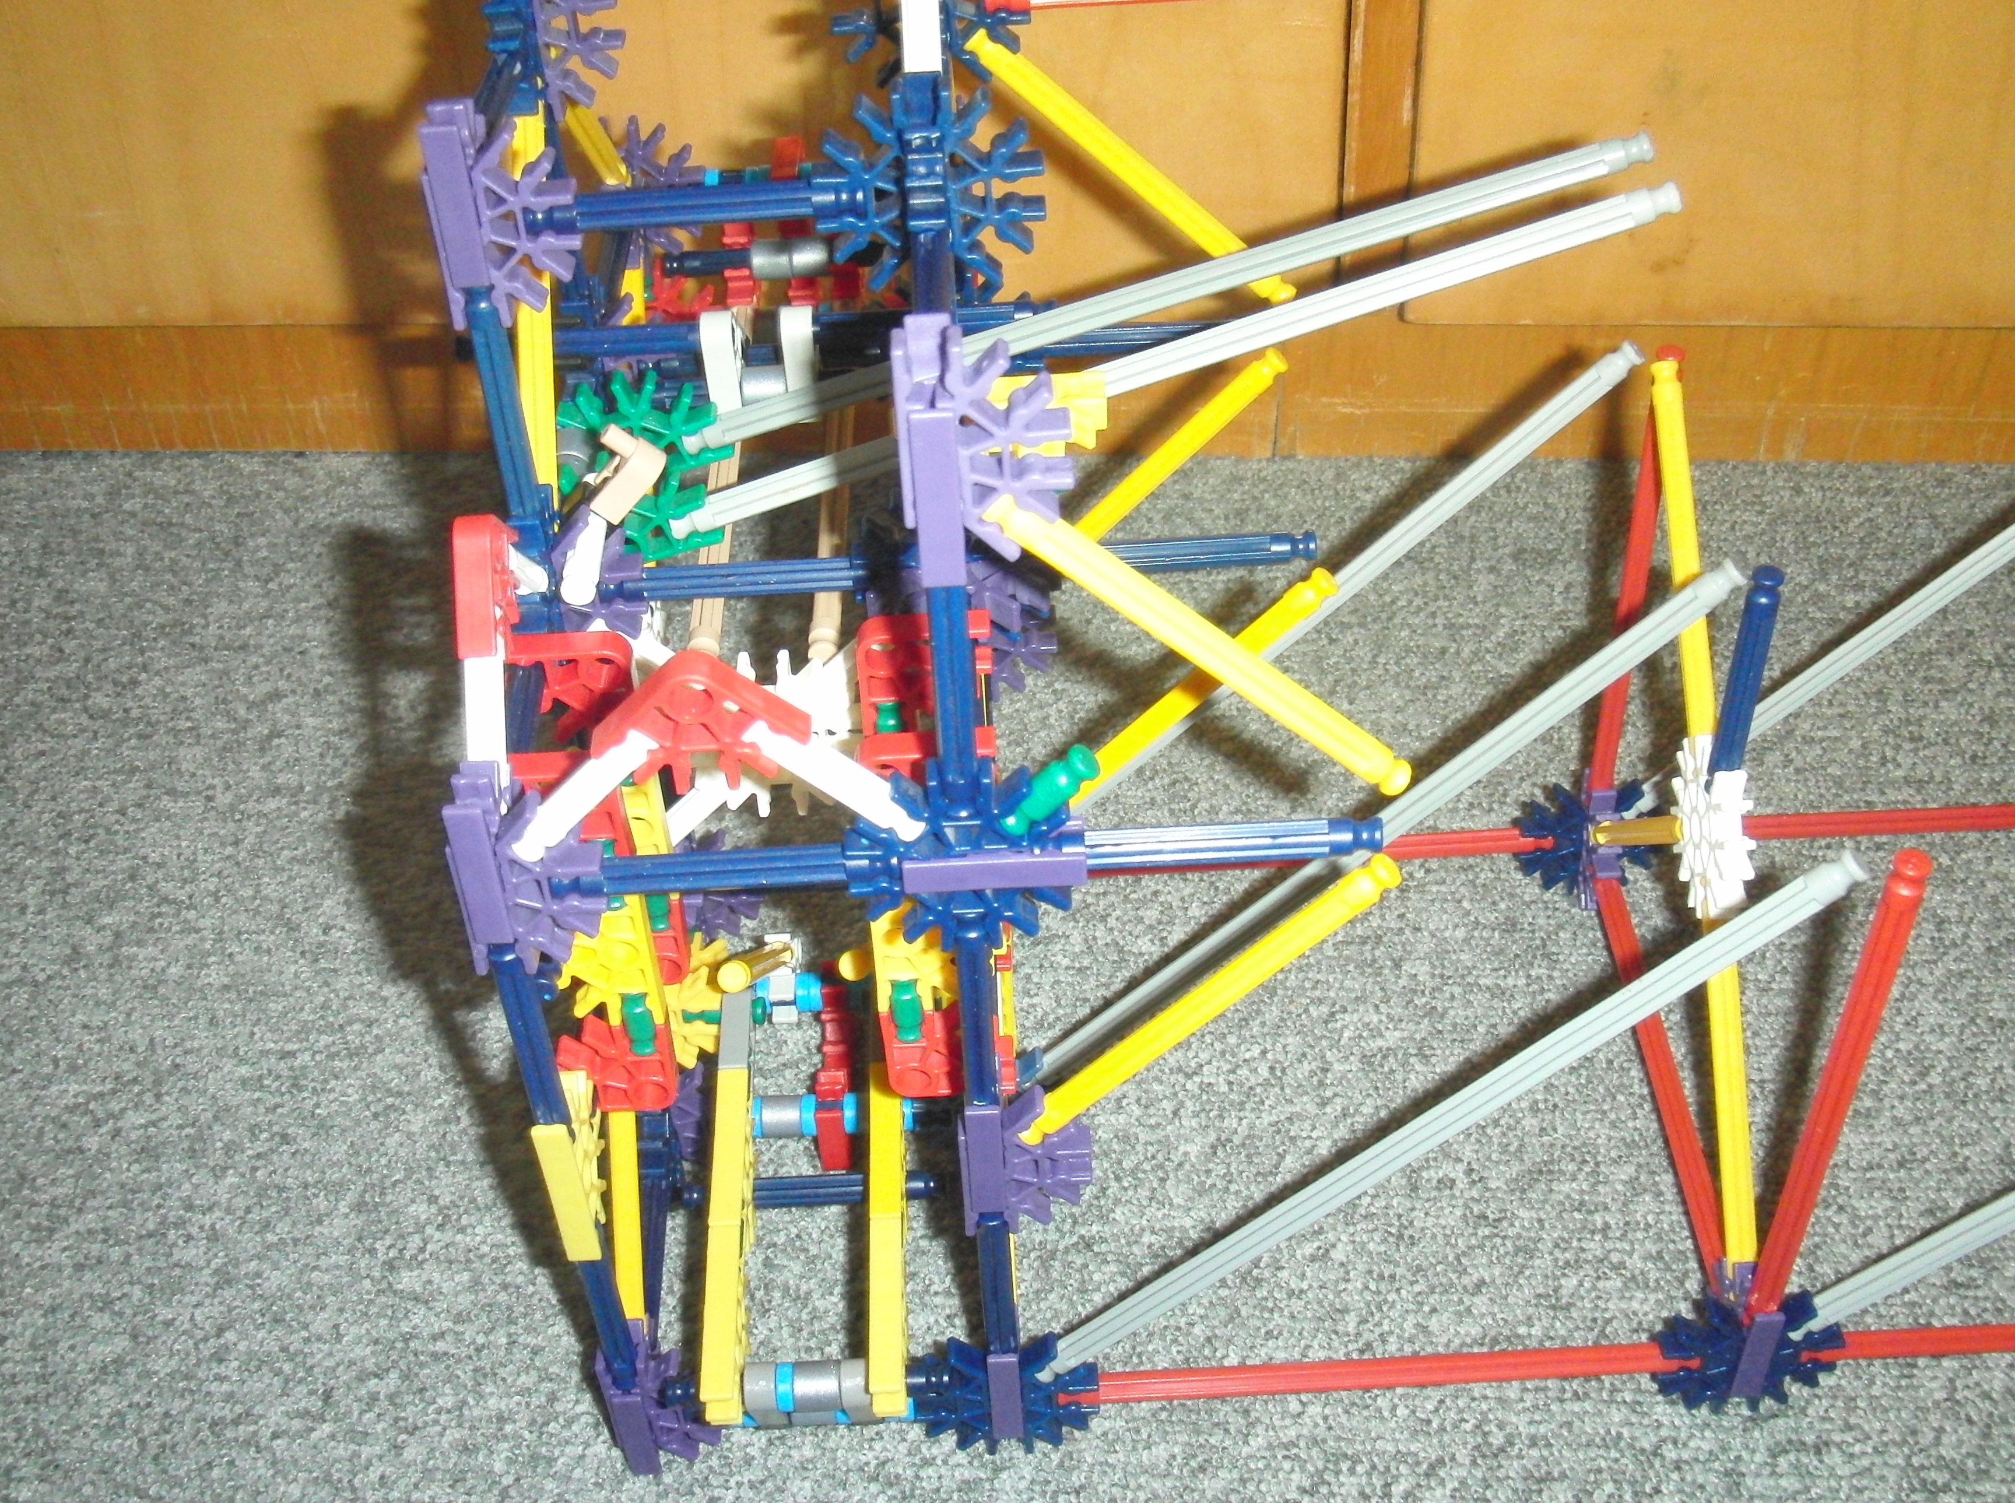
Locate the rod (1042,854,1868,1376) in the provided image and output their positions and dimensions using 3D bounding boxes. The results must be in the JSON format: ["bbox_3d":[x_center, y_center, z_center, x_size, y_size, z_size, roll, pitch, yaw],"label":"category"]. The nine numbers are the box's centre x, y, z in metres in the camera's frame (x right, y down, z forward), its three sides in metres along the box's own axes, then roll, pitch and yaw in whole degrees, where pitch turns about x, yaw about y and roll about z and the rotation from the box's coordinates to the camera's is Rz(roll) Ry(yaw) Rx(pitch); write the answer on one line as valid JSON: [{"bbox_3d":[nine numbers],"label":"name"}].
[{"bbox_3d":[0.071,0.072,0.398,0.006,0.191,0.006,34,33,-28],"label":"rod"}]

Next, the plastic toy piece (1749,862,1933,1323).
[{"bbox_3d":[0.147,0.066,0.397,0.006,0.130,0.006,-3,42,0],"label":"plastic toy piece"}]

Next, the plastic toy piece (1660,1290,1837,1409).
[{"bbox_3d":[0.150,0.121,0.447,0.036,0.036,0.006,-3,42,0],"label":"plastic toy piece"}]

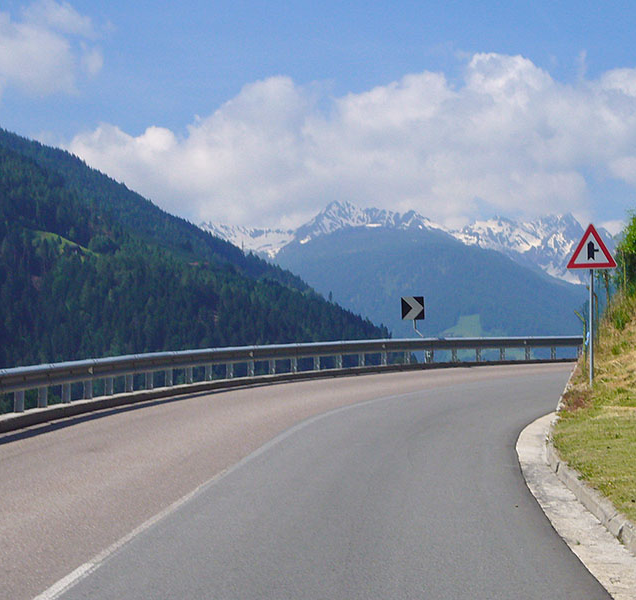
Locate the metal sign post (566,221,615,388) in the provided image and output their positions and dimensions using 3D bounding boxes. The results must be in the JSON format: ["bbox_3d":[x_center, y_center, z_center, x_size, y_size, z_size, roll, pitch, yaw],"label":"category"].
[{"bbox_3d":[4.852,0.094,32.800,0.900,2.880,0.100,0,0,6],"label":"metal sign post"}]

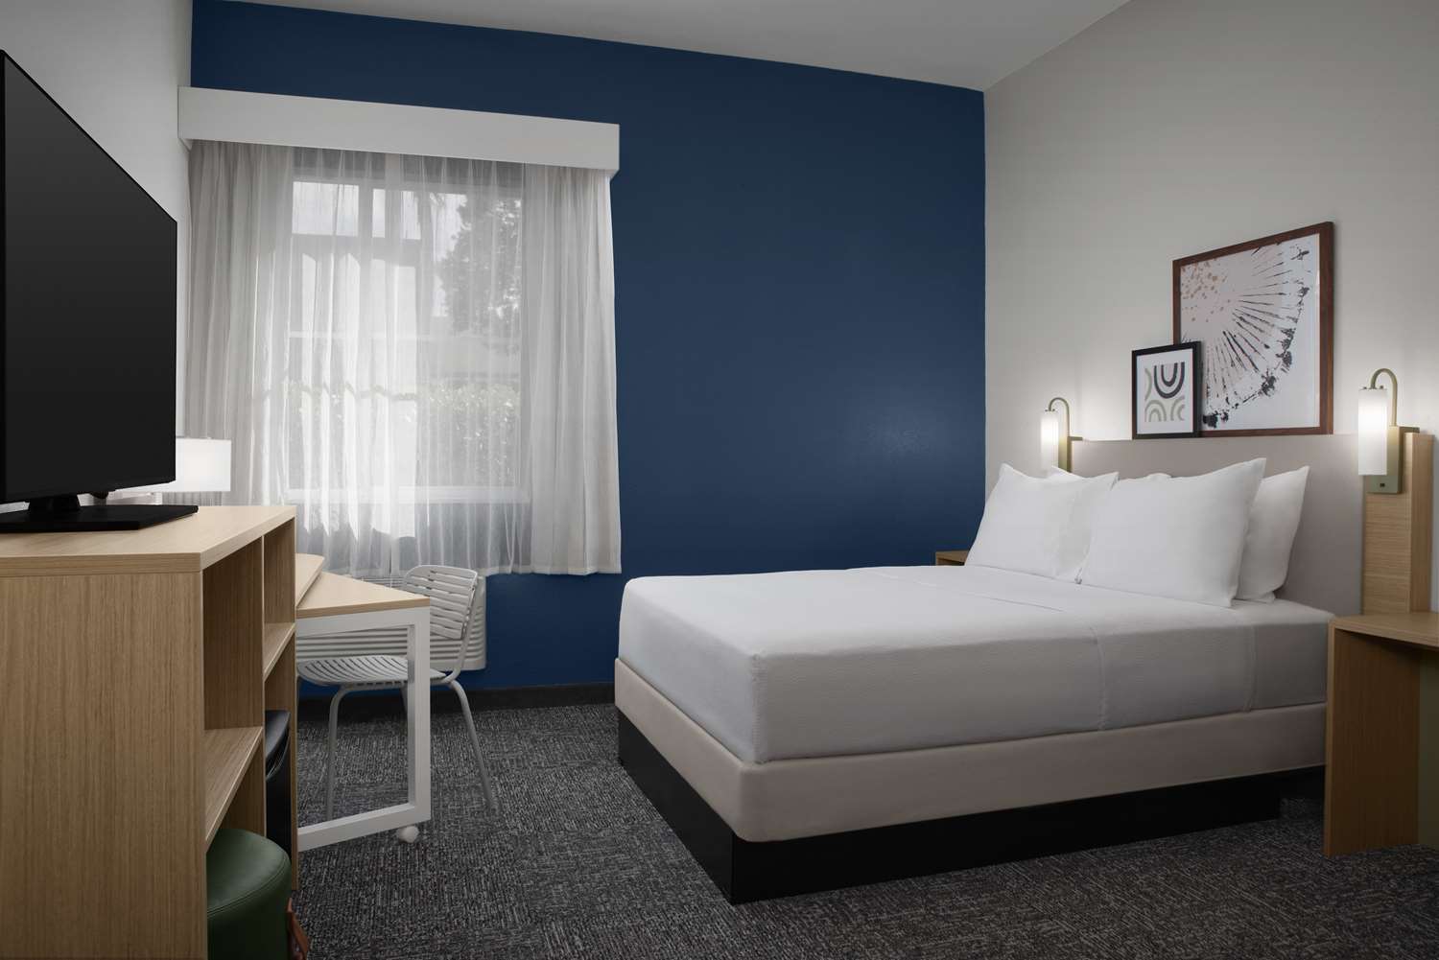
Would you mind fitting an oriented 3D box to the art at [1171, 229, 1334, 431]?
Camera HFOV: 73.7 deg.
[{"bbox_3d":[1.921,-0.508,3.498,0.030,0.700,0.680,-1,1,-18],"label":"art"}]

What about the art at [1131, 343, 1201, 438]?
[{"bbox_3d":[1.771,-0.347,3.814,0.025,0.363,0.325,-1,1,-18],"label":"art"}]

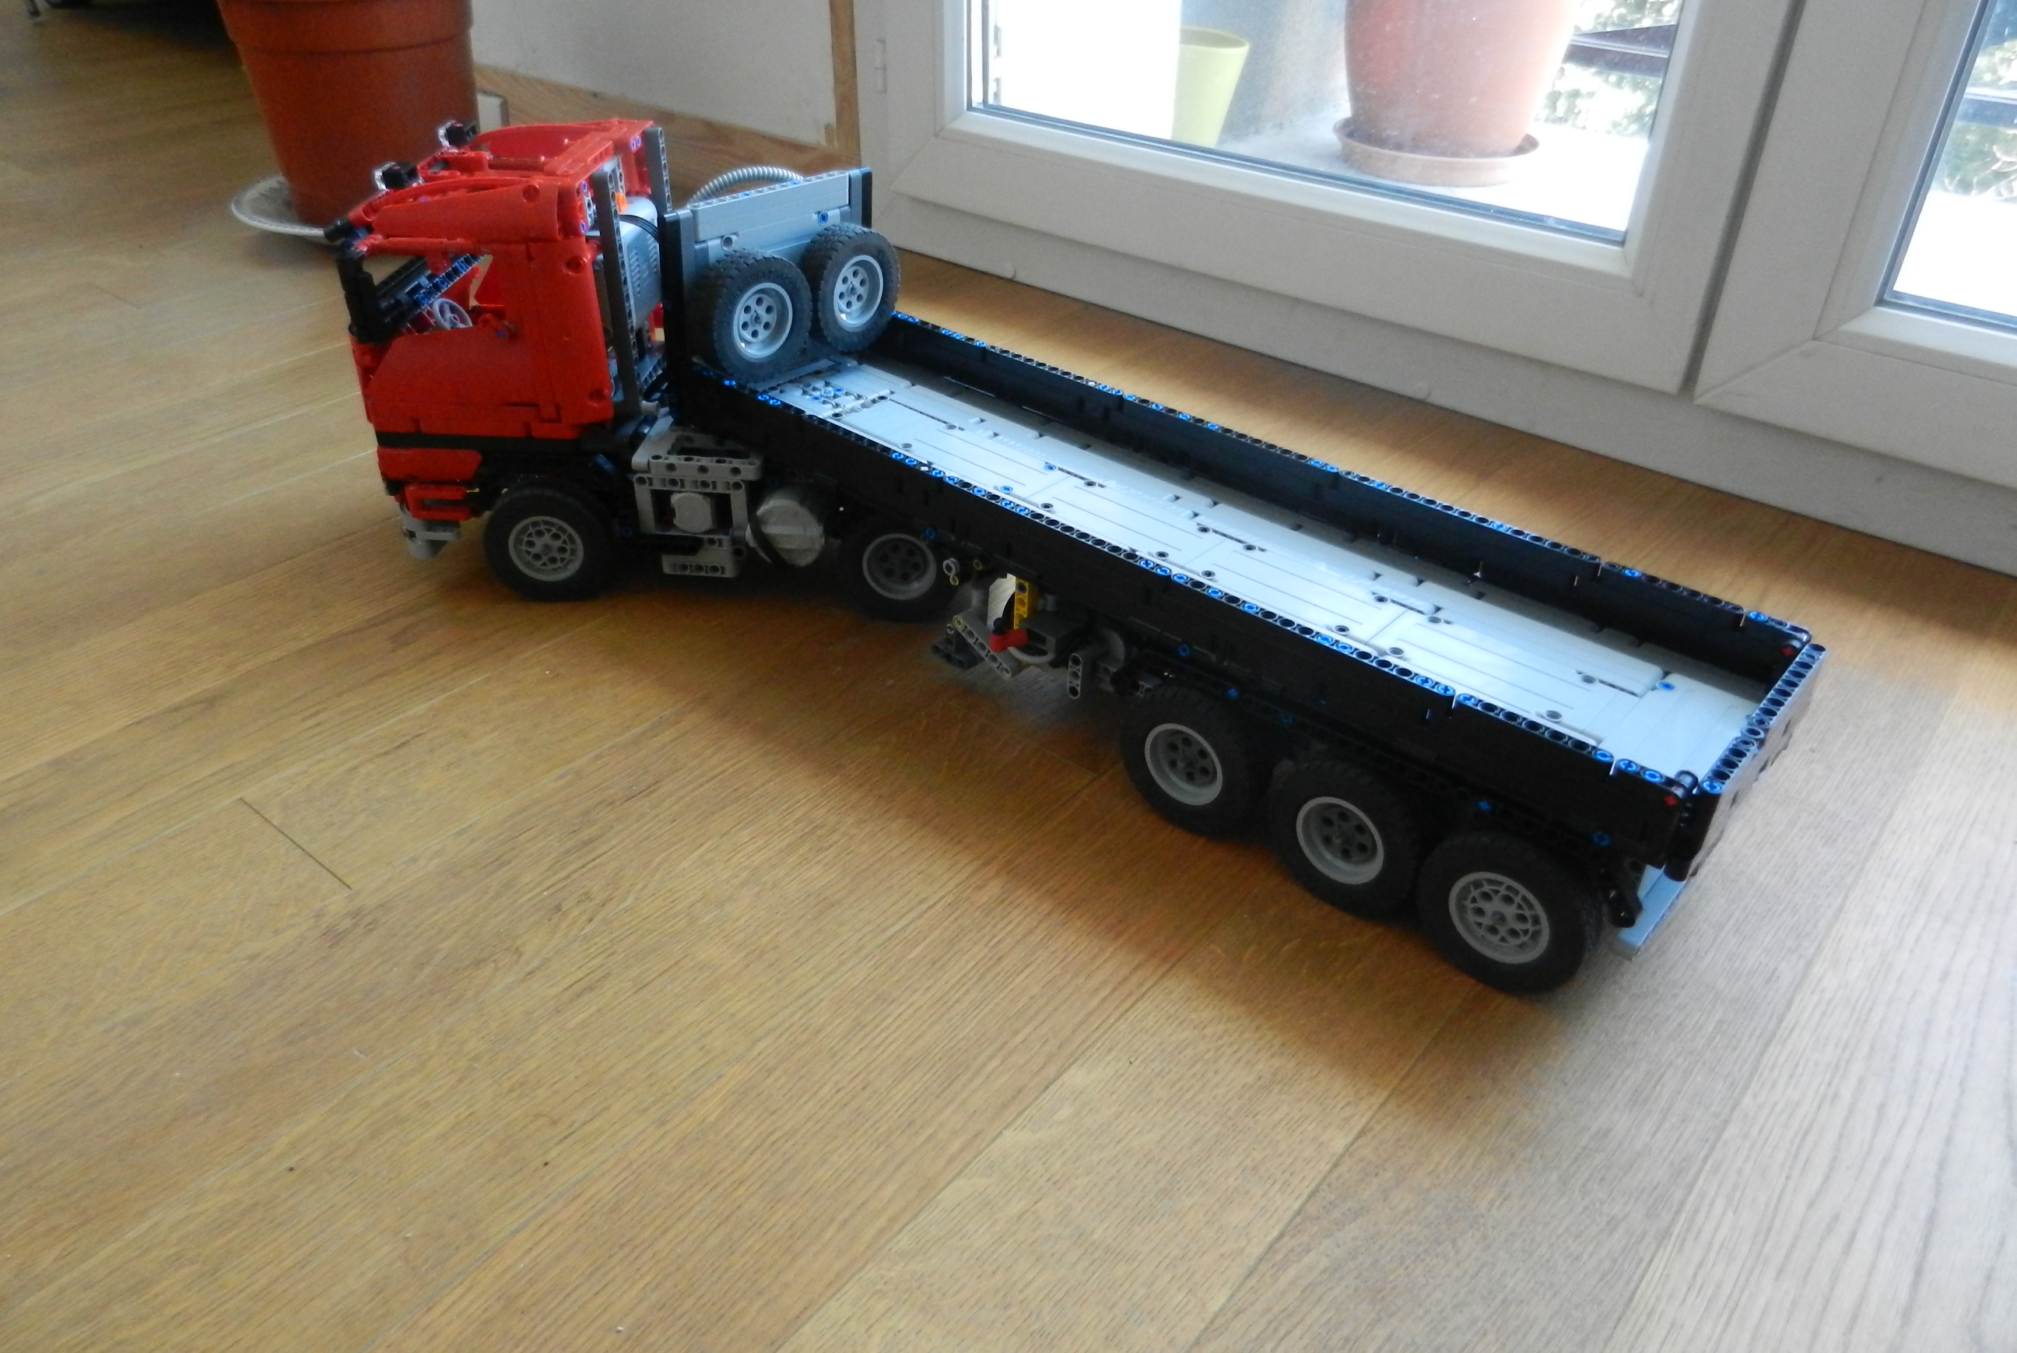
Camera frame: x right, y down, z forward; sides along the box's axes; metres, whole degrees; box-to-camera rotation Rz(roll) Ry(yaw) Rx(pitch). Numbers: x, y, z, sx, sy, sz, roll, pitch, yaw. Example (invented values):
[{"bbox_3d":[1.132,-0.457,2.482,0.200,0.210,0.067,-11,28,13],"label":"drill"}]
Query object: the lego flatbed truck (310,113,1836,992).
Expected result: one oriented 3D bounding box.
[{"bbox_3d":[-0.007,-0.103,0.662,0.701,0.222,0.253,21,38,27],"label":"lego flatbed truck"}]

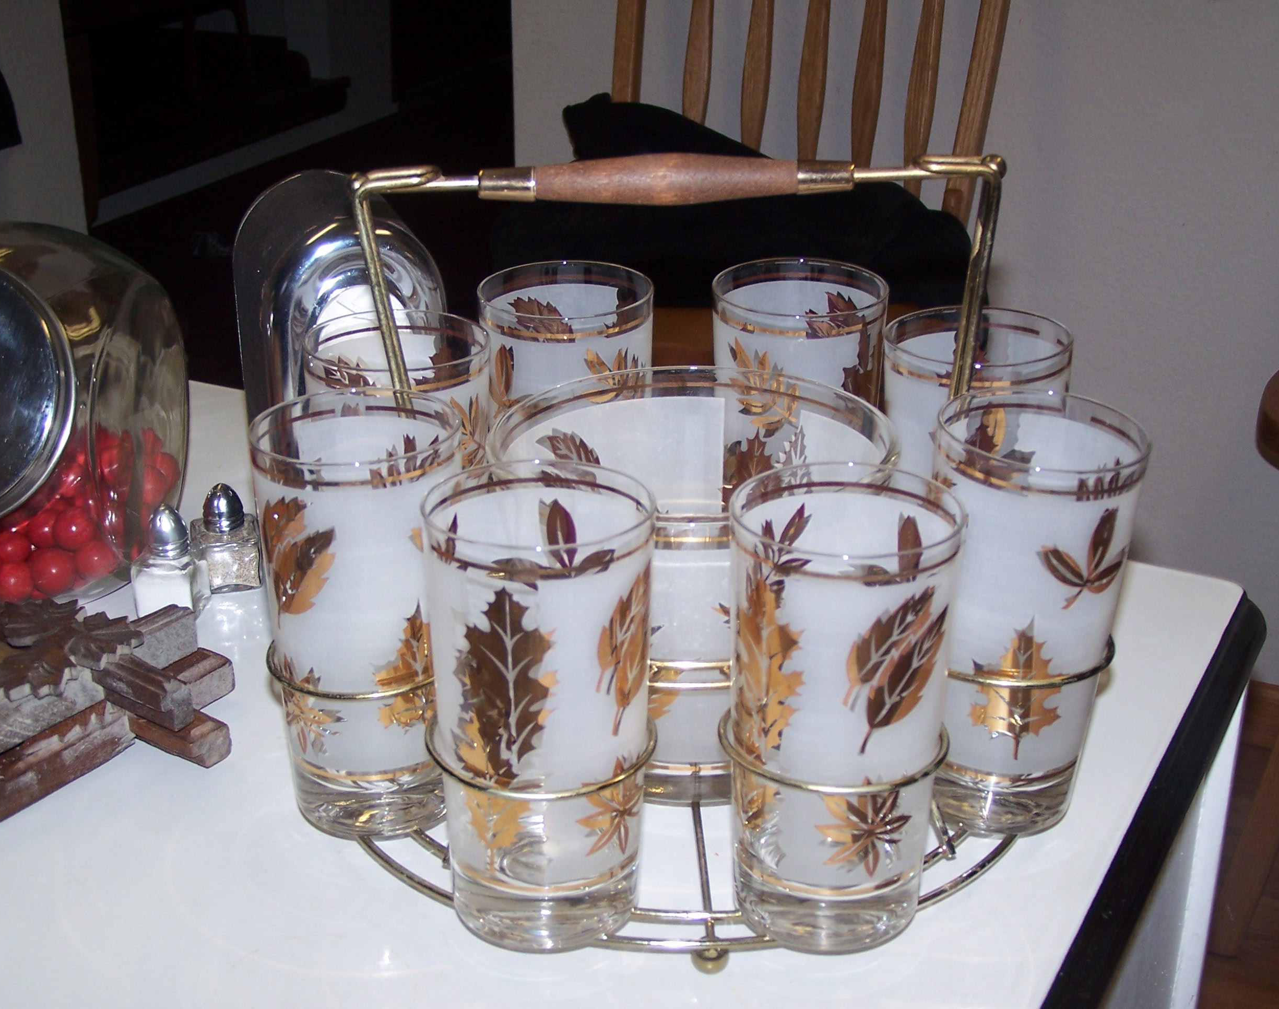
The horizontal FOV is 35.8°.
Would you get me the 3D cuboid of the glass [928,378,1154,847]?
[{"bbox_3d":[0.131,0.040,0.685,0.070,0.142,0.070,3,24,-1],"label":"glass"}]

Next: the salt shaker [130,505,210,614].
[{"bbox_3d":[-0.204,0.022,0.863,0.028,0.048,0.028,1,24,0],"label":"salt shaker"}]

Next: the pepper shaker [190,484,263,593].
[{"bbox_3d":[-0.185,0.012,0.886,0.028,0.048,0.028,-7,25,-16],"label":"pepper shaker"}]

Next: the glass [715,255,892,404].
[{"bbox_3d":[0.064,-0.022,0.821,0.070,0.142,0.070,1,24,0],"label":"glass"}]

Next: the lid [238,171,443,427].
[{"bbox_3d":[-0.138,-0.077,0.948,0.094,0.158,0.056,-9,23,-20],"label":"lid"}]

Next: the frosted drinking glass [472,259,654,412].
[{"bbox_3d":[-0.030,-0.020,0.816,0.070,0.142,0.070,1,24,0],"label":"frosted drinking glass"}]

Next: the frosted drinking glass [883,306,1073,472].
[{"bbox_3d":[0.126,0.002,0.770,0.070,0.142,0.070,1,24,0],"label":"frosted drinking glass"}]

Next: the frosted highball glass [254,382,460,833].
[{"bbox_3d":[-0.094,0.039,0.682,0.070,0.142,0.070,1,24,0],"label":"frosted highball glass"}]

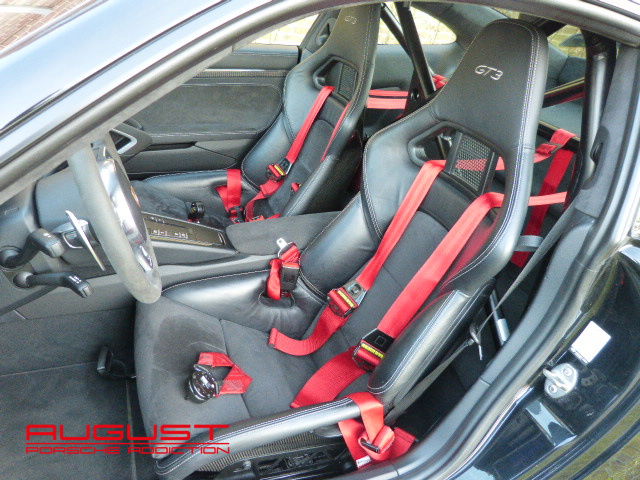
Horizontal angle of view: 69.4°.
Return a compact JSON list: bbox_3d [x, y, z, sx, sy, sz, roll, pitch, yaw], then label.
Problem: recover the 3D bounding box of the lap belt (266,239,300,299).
[{"bbox_3d":[-0.108,0.088,1.254,0.085,0.175,0.065,-7,33,-19],"label":"lap belt"}]

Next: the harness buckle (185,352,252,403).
[{"bbox_3d":[-0.257,0.333,1.153,0.150,0.055,0.125,-11,36,-18],"label":"harness buckle"}]

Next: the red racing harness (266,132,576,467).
[{"bbox_3d":[0.302,0.090,1.094,0.800,0.620,0.480,-7,33,-19],"label":"red racing harness"}]

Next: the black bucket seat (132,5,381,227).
[{"bbox_3d":[-0.239,-0.369,1.598,0.830,0.940,0.530,-7,33,-19],"label":"black bucket seat"}]

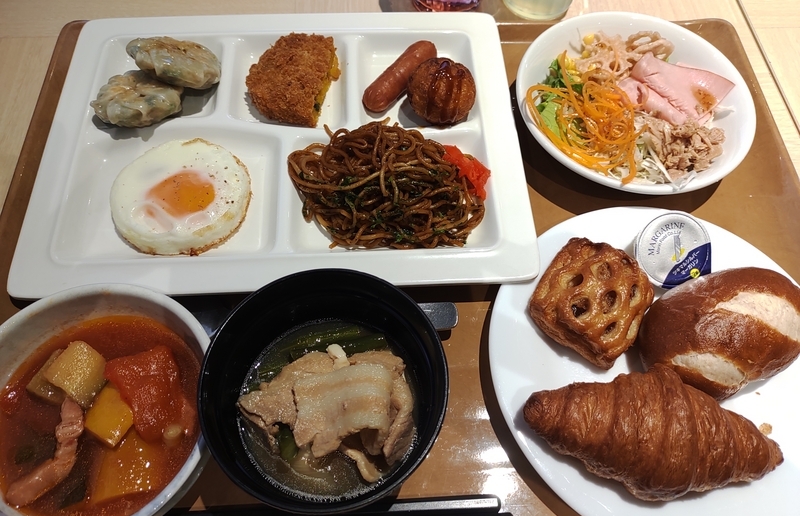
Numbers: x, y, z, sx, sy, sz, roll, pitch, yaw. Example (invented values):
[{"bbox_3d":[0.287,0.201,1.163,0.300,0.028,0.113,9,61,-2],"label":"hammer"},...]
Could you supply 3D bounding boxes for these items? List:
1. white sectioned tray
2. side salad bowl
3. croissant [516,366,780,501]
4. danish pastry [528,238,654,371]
[{"bbox_3d":[-0.072,-0.072,0.406,0.295,0.025,0.219,-2,62,-3],"label":"white sectioned tray"},{"bbox_3d":[0.153,-0.098,0.422,0.155,0.033,0.155,1,62,-1],"label":"side salad bowl"},{"bbox_3d":[0.124,0.086,0.306,0.124,0.046,0.064,10,62,4],"label":"croissant"},{"bbox_3d":[0.106,0.026,0.344,0.059,0.032,0.054,39,68,18],"label":"danish pastry"}]

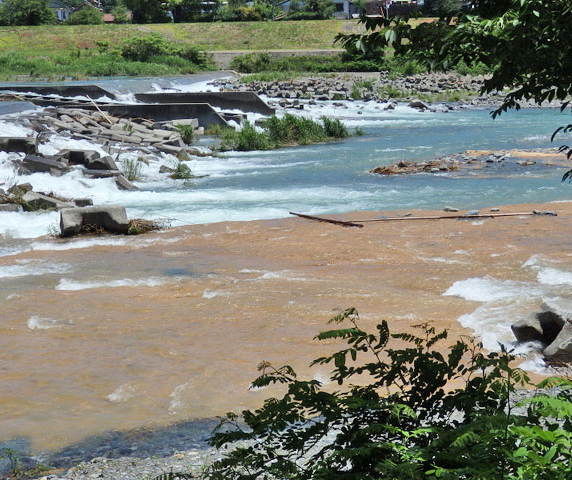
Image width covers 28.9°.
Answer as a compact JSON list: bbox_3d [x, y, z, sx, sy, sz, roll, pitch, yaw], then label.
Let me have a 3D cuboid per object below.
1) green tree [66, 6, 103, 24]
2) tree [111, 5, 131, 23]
[{"bbox_3d":[-23.582,-26.322,130.000,3.502,2.006,3.600,0,12,0],"label":"green tree"},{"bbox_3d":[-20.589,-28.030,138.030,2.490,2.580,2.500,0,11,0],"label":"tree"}]

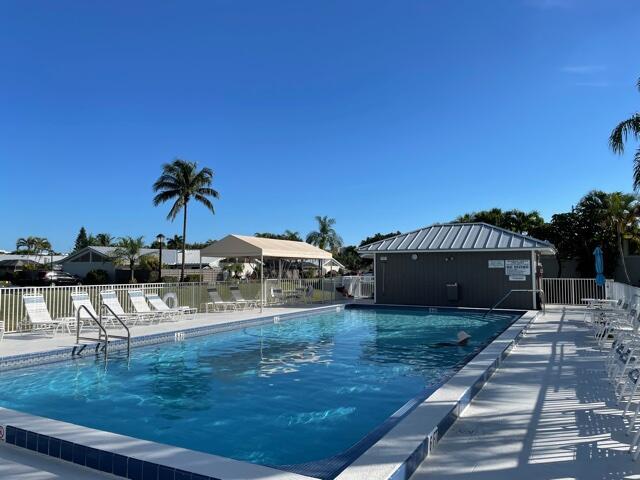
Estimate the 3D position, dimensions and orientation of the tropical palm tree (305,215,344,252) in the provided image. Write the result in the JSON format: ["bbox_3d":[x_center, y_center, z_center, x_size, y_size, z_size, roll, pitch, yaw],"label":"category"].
[{"bbox_3d":[0.555,1.243,60.173,4.600,8.440,4.600,0,-4,0],"label":"tropical palm tree"}]

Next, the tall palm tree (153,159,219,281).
[{"bbox_3d":[-14.108,-1.887,50.332,6.900,13.500,6.900,0,-4,0],"label":"tall palm tree"}]

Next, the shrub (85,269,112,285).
[{"bbox_3d":[-24.069,4.002,52.000,2.700,1.700,2.300,-2,-4,28],"label":"shrub"}]

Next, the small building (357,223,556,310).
[{"bbox_3d":[6.577,1.109,22.406,7.900,3.670,5.800,-2,-4,28],"label":"small building"}]

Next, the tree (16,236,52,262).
[{"bbox_3d":[-35.764,2.555,60.089,4.300,6.000,4.300,0,-4,0],"label":"tree"}]

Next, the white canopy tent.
[{"bbox_3d":[-2.085,1.398,20.954,3.000,2.900,5.750,-2,-4,28],"label":"white canopy tent"}]

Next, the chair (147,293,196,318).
[{"bbox_3d":[-4.720,2.117,15.276,1.800,0.800,0.620,-2,-4,28],"label":"chair"}]

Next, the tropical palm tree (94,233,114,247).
[{"bbox_3d":[-37.936,2.951,85.168,5.000,8.440,5.000,0,-4,0],"label":"tropical palm tree"}]

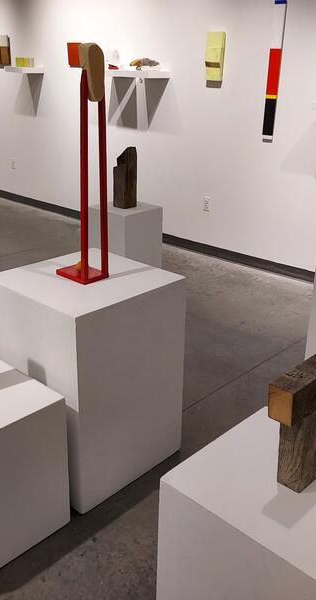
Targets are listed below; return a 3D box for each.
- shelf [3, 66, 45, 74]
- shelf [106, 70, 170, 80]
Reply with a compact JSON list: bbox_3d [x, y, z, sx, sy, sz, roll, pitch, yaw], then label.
[{"bbox_3d":[-1.398,-2.431,5.888,0.331,0.049,0.243,20,28,41],"label":"shelf"},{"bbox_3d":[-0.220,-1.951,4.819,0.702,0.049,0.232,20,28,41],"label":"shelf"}]

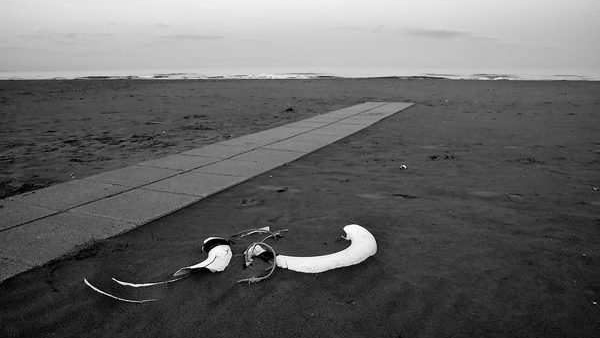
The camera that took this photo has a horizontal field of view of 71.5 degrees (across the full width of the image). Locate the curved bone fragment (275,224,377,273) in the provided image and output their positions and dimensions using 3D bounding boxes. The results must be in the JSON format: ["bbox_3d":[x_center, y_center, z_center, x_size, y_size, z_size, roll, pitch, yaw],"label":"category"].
[{"bbox_3d":[0.274,0.576,2.914,0.813,0.113,0.429,-13,18,-43],"label":"curved bone fragment"}]

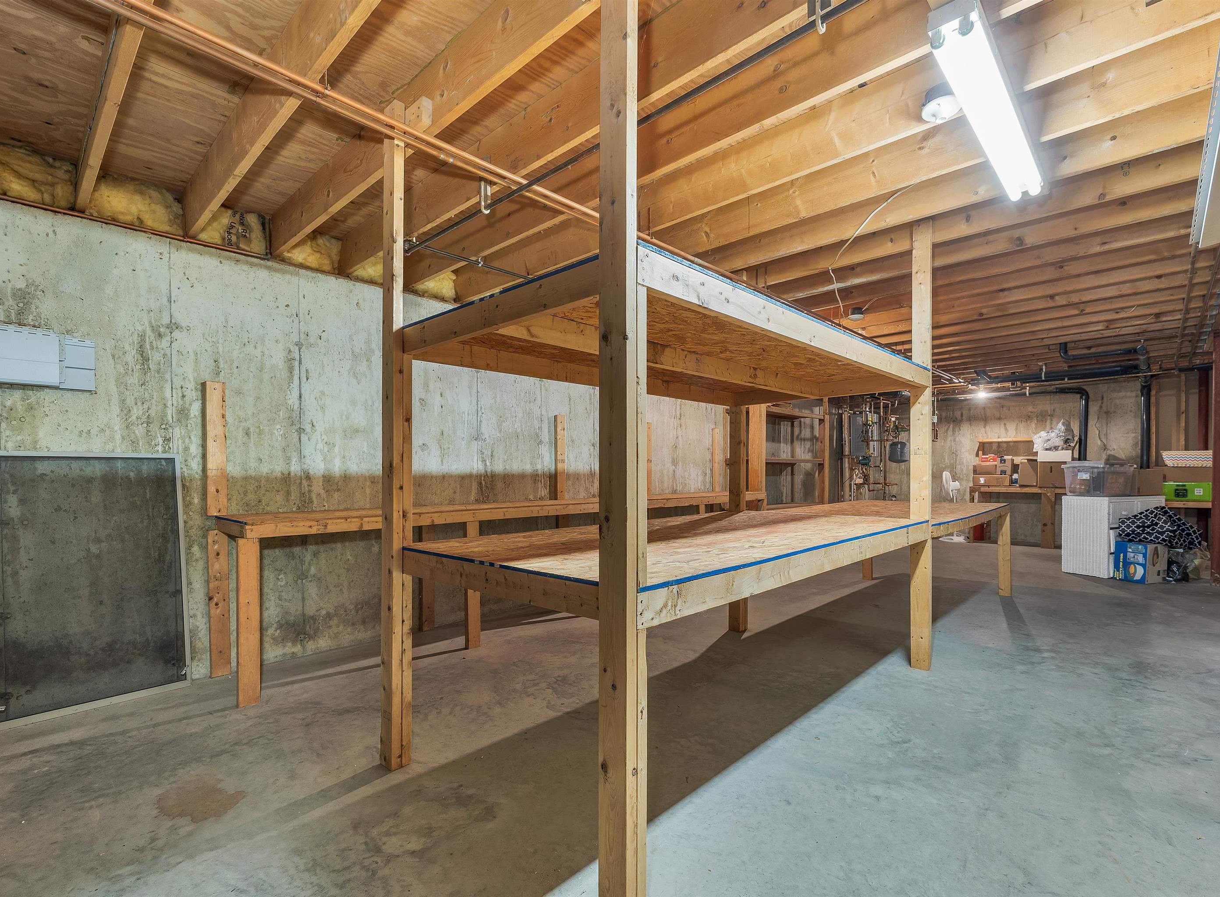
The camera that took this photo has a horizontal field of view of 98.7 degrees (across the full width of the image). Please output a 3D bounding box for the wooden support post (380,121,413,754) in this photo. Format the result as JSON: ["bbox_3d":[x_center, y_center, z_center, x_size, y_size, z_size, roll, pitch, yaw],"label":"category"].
[{"bbox_3d":[-0.827,0.011,2.033,0.075,2.420,0.088,1,-2,-45],"label":"wooden support post"}]

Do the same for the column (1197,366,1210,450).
[{"bbox_3d":[7.803,0.111,6.873,0.092,2.450,0.092,1,-2,-45],"label":"column"}]

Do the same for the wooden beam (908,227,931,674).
[{"bbox_3d":[1.761,0.003,2.980,0.075,2.470,0.088,1,-2,-45],"label":"wooden beam"}]

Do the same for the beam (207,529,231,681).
[{"bbox_3d":[-2.181,0.848,2.932,0.088,0.830,0.042,1,-2,-45],"label":"beam"}]

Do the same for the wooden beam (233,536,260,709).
[{"bbox_3d":[-1.766,0.824,2.559,0.088,0.840,0.042,1,-2,-45],"label":"wooden beam"}]

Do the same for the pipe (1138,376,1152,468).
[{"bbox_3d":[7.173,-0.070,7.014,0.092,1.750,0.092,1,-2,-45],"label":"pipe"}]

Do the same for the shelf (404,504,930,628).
[{"bbox_3d":[0.479,0.436,2.470,2.470,0.106,1.220,2,-3,-44],"label":"shelf"}]

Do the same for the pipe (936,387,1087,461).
[{"bbox_3d":[6.014,-0.359,7.929,0.110,1.100,1.771,1,-2,-45],"label":"pipe"}]

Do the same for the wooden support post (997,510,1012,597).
[{"bbox_3d":[3.521,0.946,4.666,0.042,0.770,0.088,1,-2,-45],"label":"wooden support post"}]

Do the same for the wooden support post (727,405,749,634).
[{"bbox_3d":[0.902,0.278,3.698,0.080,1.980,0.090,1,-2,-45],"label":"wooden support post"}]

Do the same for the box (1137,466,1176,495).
[{"bbox_3d":[7.200,0.445,6.925,0.340,0.390,0.310,1,-2,-45],"label":"box"}]

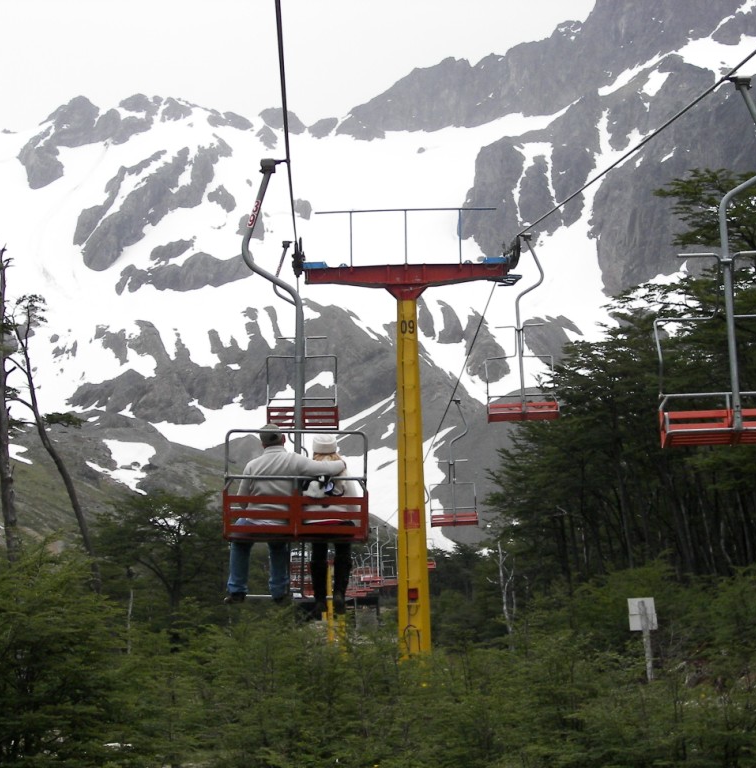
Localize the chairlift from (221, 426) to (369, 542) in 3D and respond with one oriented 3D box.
[{"bbox_3d":[-0.622,0.758,23.700,1.079,0.806,0.700,1,-10,-1],"label":"chairlift"}]

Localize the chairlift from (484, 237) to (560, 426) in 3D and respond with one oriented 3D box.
[{"bbox_3d":[2.216,-0.850,48.700,1.100,2.844,0.750,-2,-10,-1],"label":"chairlift"}]

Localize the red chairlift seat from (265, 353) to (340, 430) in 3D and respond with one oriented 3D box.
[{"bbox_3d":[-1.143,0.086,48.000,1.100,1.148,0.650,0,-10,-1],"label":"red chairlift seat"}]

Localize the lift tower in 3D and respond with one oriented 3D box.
[{"bbox_3d":[0.433,0.855,48.300,3.219,6.789,1.500,-1,-10,-1],"label":"lift tower"}]

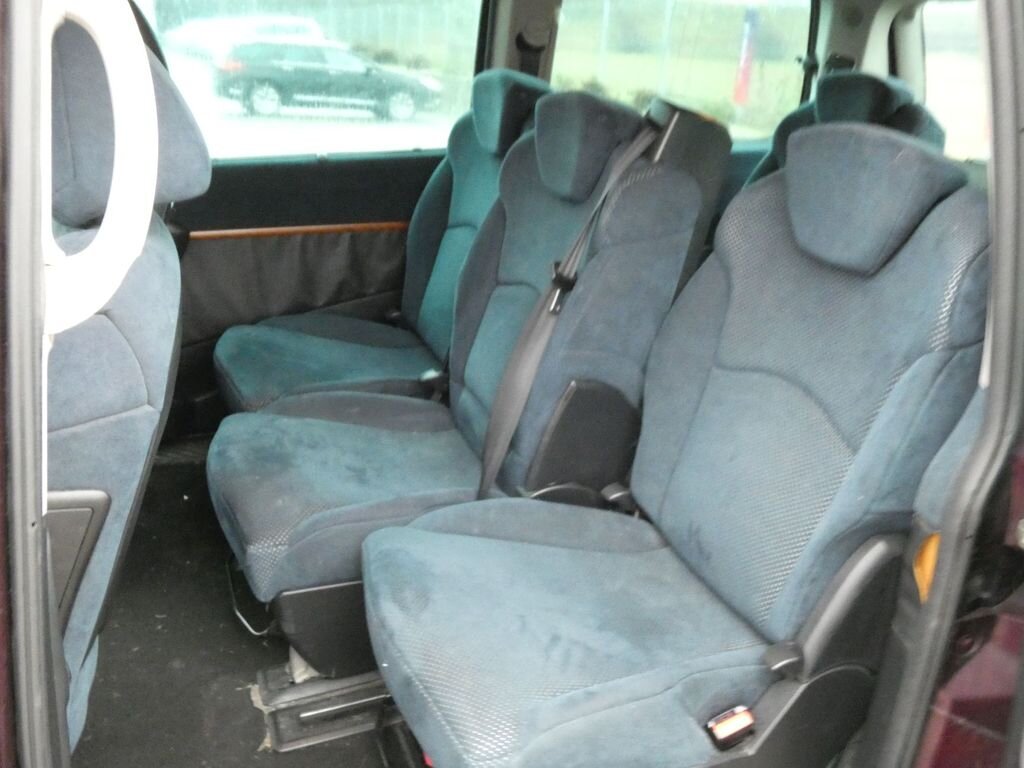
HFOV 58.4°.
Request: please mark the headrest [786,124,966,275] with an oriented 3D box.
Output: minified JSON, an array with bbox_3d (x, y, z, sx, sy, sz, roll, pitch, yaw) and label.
[{"bbox_3d":[0.439,-0.237,1.151,0.124,0.171,0.235,1,20,-26],"label":"headrest"}]

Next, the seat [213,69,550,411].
[{"bbox_3d":[-0.281,-0.284,1.947,0.694,0.750,0.495,-7,23,-23],"label":"seat"}]

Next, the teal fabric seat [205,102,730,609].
[{"bbox_3d":[-0.107,-0.106,1.516,0.760,0.750,0.500,-7,23,-23],"label":"teal fabric seat"}]

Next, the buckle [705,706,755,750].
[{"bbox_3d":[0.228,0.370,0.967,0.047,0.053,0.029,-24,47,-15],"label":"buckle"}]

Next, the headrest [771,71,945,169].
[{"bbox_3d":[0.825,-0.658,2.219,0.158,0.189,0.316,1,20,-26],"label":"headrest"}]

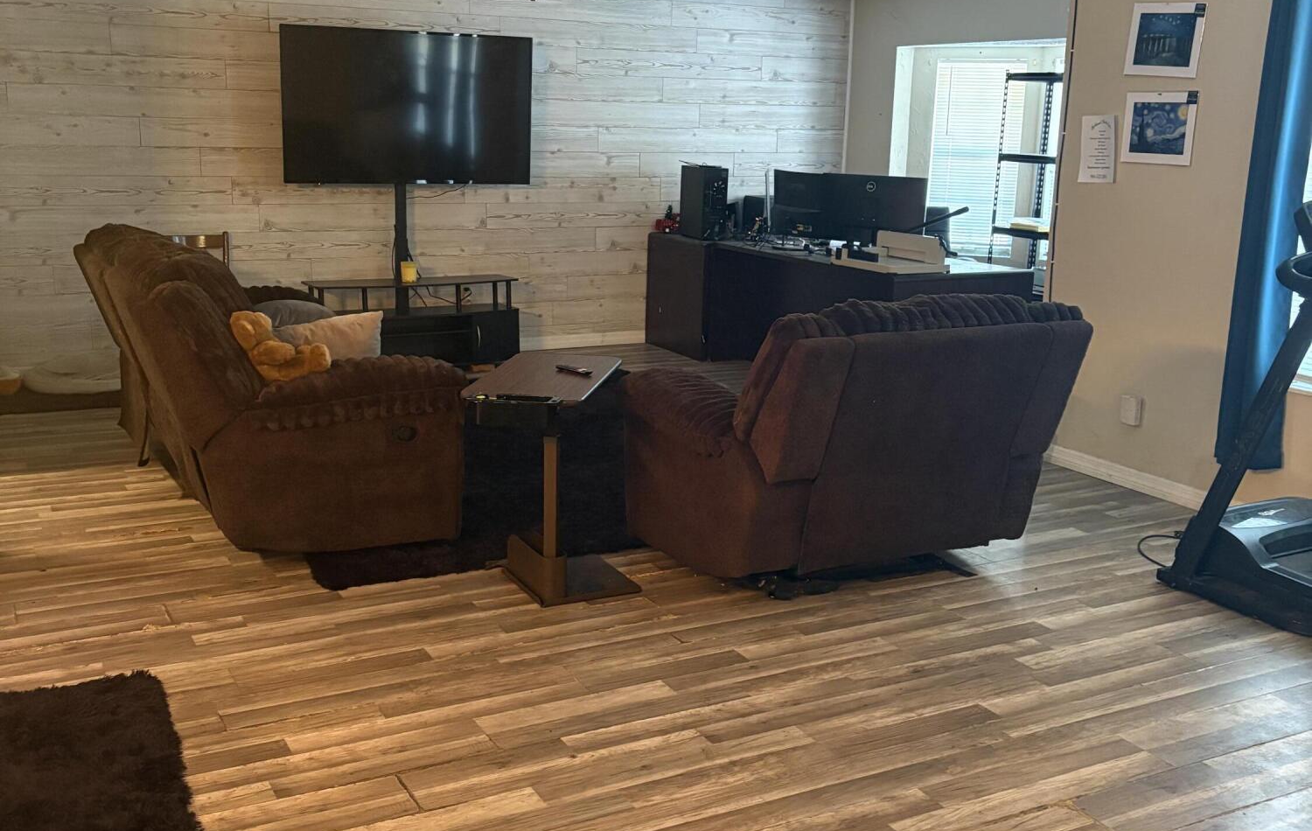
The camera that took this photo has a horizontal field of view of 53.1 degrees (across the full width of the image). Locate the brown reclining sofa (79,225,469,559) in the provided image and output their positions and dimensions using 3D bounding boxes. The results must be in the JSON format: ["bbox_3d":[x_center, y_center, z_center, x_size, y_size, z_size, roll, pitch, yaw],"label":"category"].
[{"bbox_3d":[-1.597,-0.185,5.118,1.070,0.970,2.120,-5,15,-27],"label":"brown reclining sofa"}]

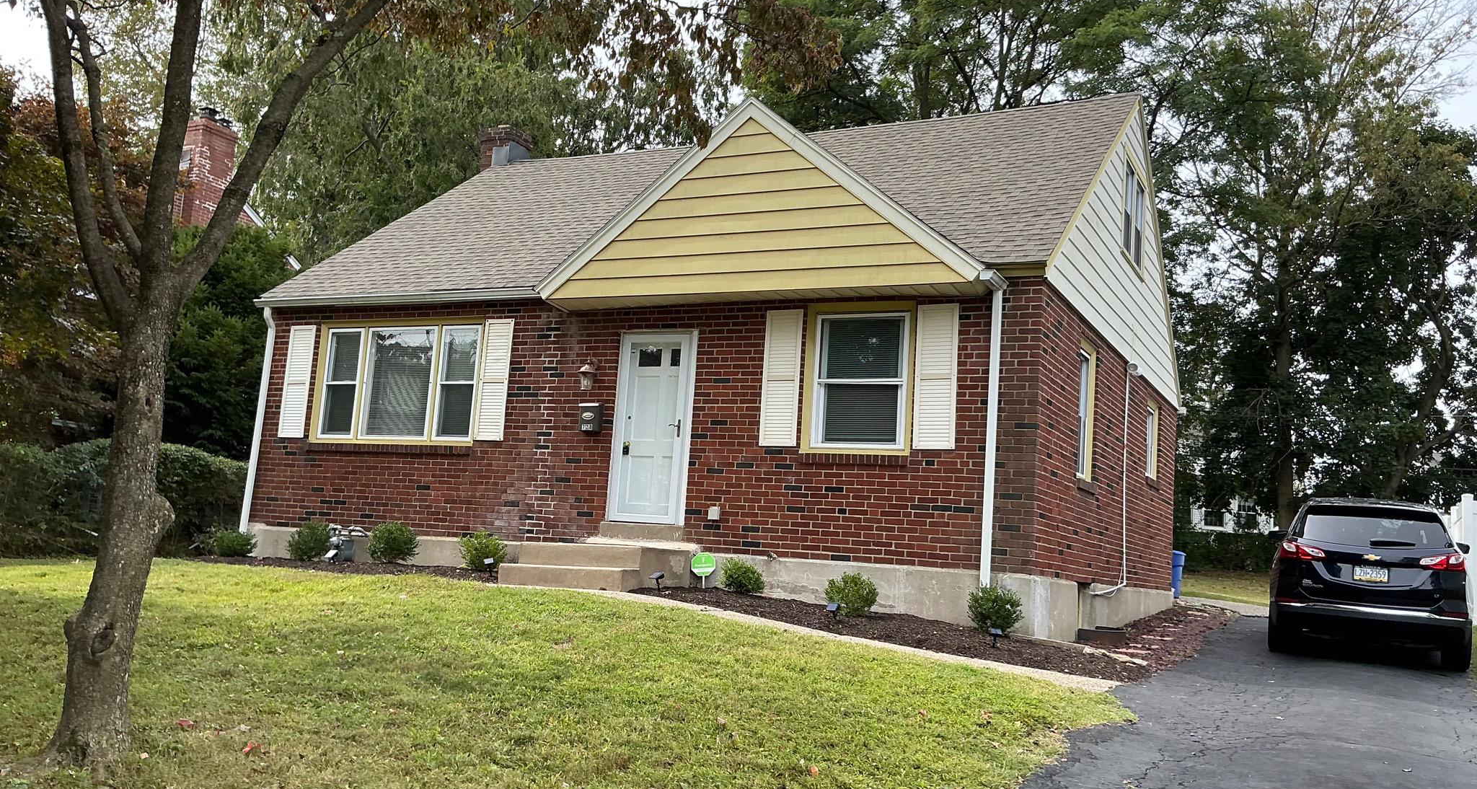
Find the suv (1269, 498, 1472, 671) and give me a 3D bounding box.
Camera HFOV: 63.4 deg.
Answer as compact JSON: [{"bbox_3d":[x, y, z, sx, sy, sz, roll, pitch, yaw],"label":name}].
[{"bbox_3d":[7.194,2.085,13.718,1.900,1.670,4.650,0,-6,26],"label":"suv"}]

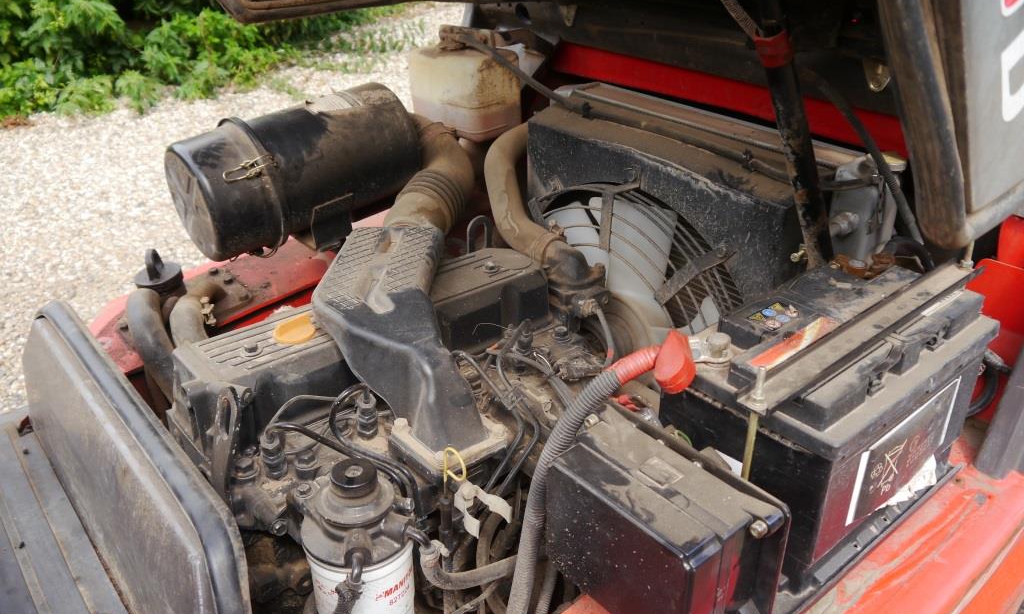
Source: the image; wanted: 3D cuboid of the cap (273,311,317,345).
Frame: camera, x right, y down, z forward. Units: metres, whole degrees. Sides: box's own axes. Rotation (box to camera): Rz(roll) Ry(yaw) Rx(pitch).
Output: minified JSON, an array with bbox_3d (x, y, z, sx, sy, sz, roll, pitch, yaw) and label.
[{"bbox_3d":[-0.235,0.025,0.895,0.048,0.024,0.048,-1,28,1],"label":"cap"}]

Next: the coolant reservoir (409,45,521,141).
[{"bbox_3d":[-0.078,-0.389,1.485,0.120,0.140,0.180,-23,35,-34],"label":"coolant reservoir"}]

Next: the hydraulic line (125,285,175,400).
[{"bbox_3d":[-0.481,0.049,1.103,0.075,0.130,0.160,-23,35,-34],"label":"hydraulic line"}]

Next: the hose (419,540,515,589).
[{"bbox_3d":[-0.035,0.217,0.711,0.105,0.070,0.030,-23,35,-34],"label":"hose"}]

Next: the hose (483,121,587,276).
[{"bbox_3d":[0.009,-0.170,1.182,0.100,0.105,0.335,-3,28,-3],"label":"hose"}]

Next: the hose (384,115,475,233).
[{"bbox_3d":[-0.118,-0.204,1.259,0.140,0.130,0.330,-4,28,-5],"label":"hose"}]

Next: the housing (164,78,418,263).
[{"bbox_3d":[-0.338,-0.218,1.305,0.342,0.200,0.195,-28,38,-31],"label":"housing"}]

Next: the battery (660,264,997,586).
[{"bbox_3d":[0.299,0.090,0.798,0.282,0.177,0.175,-23,35,-34],"label":"battery"}]

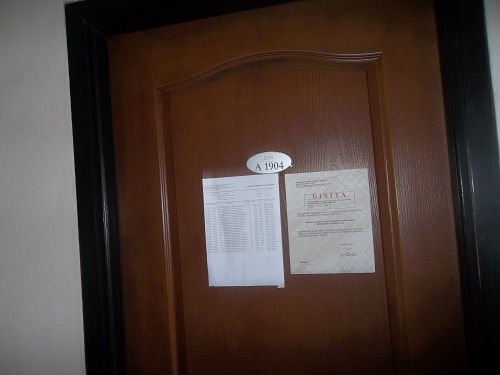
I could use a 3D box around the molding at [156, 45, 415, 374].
[{"bbox_3d":[0.057,0.114,1.027,0.622,0.950,0.040,-5,-2,13],"label":"molding"}]

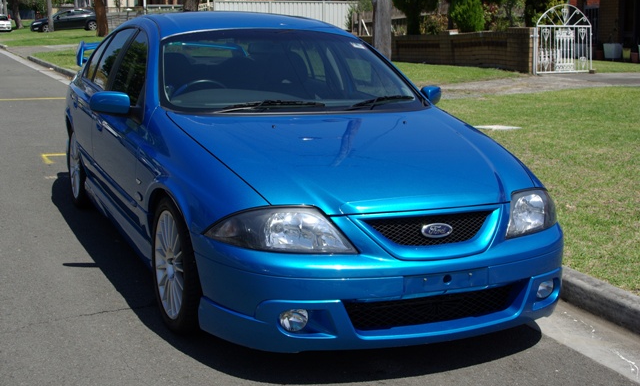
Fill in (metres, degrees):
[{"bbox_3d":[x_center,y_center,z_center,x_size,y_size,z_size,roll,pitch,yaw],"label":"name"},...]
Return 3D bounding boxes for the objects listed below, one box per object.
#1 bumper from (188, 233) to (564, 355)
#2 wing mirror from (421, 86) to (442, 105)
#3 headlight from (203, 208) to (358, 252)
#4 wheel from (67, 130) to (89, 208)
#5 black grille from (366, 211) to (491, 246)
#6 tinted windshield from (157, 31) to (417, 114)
[{"bbox_3d":[0.402,0.354,3.543,1.800,0.420,0.550,-4,12,-24],"label":"bumper"},{"bbox_3d":[0.657,-0.581,5.183,0.220,0.145,0.130,-4,12,-24],"label":"wing mirror"},{"bbox_3d":[-0.154,0.137,3.296,0.520,0.185,0.360,-4,12,-24],"label":"headlight"},{"bbox_3d":[-1.713,-0.210,6.360,0.230,0.650,0.650,-4,12,-24],"label":"wheel"},{"bbox_3d":[0.448,0.146,3.397,0.580,0.135,0.100,-4,12,-24],"label":"black grille"},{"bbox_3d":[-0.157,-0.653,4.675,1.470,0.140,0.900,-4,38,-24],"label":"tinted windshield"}]

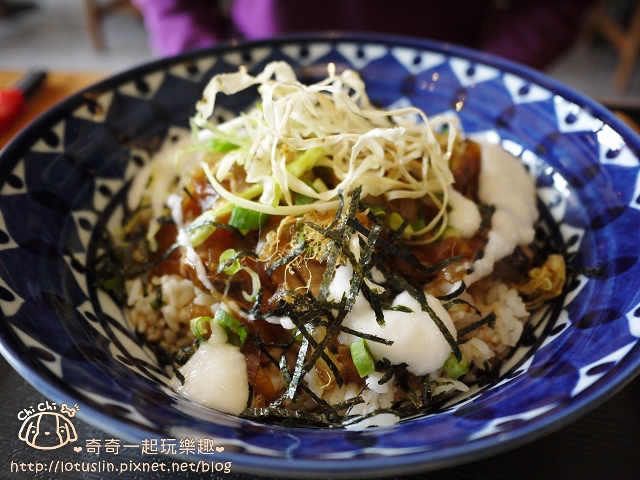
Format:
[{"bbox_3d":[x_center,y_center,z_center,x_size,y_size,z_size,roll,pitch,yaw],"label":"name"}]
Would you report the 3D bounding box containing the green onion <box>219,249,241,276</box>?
[{"bbox_3d":[-0.047,0.011,0.271,0.011,0.007,0.013,6,60,0],"label":"green onion"}]

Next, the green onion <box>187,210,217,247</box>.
[{"bbox_3d":[-0.064,-0.006,0.278,0.009,0.009,0.018,28,67,31],"label":"green onion"}]

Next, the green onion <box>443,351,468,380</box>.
[{"bbox_3d":[0.065,0.060,0.249,0.012,0.011,0.010,-6,38,0],"label":"green onion"}]

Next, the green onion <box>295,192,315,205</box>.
[{"bbox_3d":[-0.009,-0.023,0.283,0.011,0.006,0.007,3,38,0],"label":"green onion"}]

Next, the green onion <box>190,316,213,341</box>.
[{"bbox_3d":[-0.059,0.044,0.257,0.011,0.008,0.012,6,60,0],"label":"green onion"}]

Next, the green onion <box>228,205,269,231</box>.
[{"bbox_3d":[-0.038,-0.012,0.276,0.020,0.012,0.012,9,38,0],"label":"green onion"}]

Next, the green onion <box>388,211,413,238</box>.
[{"bbox_3d":[0.043,-0.008,0.280,0.011,0.009,0.009,37,44,0],"label":"green onion"}]

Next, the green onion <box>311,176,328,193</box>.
[{"bbox_3d":[0.000,-0.031,0.287,0.009,0.007,0.007,11,39,0],"label":"green onion"}]

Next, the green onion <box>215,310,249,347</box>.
[{"bbox_3d":[-0.044,0.044,0.257,0.019,0.009,0.009,47,51,6],"label":"green onion"}]

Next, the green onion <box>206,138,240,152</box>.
[{"bbox_3d":[-0.058,-0.056,0.308,0.020,0.008,0.010,3,38,0],"label":"green onion"}]

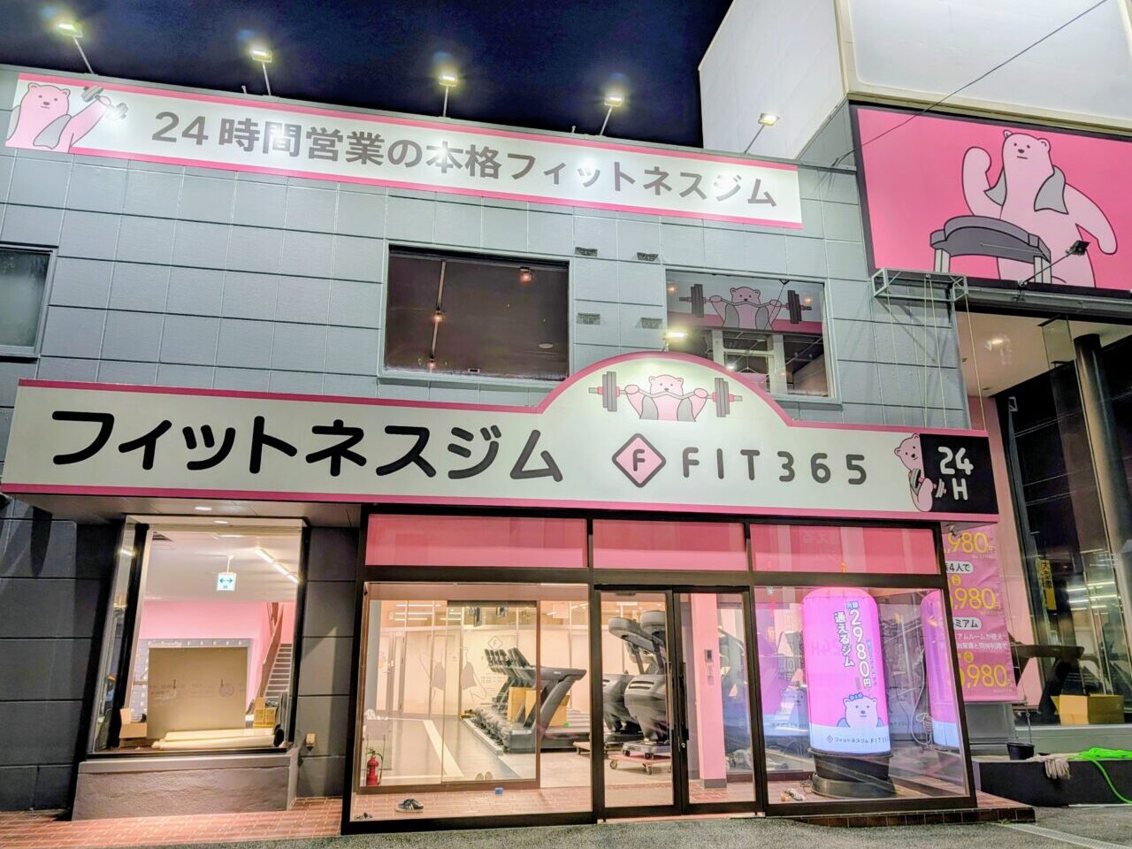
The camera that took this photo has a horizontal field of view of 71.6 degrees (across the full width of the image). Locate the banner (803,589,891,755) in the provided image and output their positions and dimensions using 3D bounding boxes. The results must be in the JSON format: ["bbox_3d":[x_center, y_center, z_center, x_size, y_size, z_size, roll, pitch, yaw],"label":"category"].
[{"bbox_3d":[3.106,2.686,8.767,0.820,1.770,0.820,1,-14,-3],"label":"banner"}]

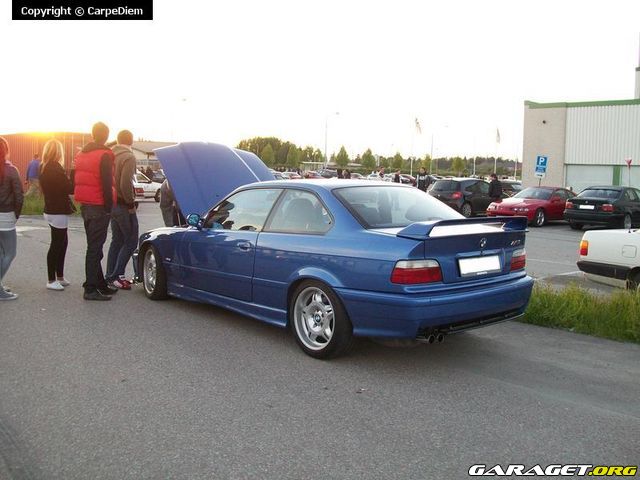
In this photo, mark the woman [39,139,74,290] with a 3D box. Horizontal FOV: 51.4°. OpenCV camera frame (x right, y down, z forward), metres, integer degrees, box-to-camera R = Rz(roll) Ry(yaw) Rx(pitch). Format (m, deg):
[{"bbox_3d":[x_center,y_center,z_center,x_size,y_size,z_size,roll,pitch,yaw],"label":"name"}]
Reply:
[{"bbox_3d":[-3.063,-0.321,7.817,0.340,1.700,0.460,-5,9,-42],"label":"woman"}]

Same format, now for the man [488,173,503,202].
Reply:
[{"bbox_3d":[6.400,-1.554,24.400,0.380,1.760,0.500,-3,8,-30],"label":"man"}]

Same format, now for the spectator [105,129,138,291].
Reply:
[{"bbox_3d":[-2.321,-0.372,7.824,0.380,1.820,0.480,-4,8,-32],"label":"spectator"}]

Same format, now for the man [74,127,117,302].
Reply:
[{"bbox_3d":[-2.443,-0.345,7.326,0.380,1.860,0.540,-5,9,-41],"label":"man"}]

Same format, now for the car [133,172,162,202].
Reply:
[{"bbox_3d":[-7.200,-2.150,26.000,4.300,1.420,1.700,-6,9,-42],"label":"car"}]

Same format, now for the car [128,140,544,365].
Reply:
[{"bbox_3d":[-0.229,-0.078,6.426,1.780,1.600,4.430,-5,9,-41],"label":"car"}]

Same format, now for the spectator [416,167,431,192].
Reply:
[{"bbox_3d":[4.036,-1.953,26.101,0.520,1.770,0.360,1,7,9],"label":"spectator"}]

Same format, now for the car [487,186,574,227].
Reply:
[{"bbox_3d":[7.600,-1.270,23.400,1.750,1.300,4.420,6,9,42],"label":"car"}]

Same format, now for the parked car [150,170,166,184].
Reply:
[{"bbox_3d":[-9.000,-3.200,37.000,1.750,1.420,4.300,3,7,20],"label":"parked car"}]

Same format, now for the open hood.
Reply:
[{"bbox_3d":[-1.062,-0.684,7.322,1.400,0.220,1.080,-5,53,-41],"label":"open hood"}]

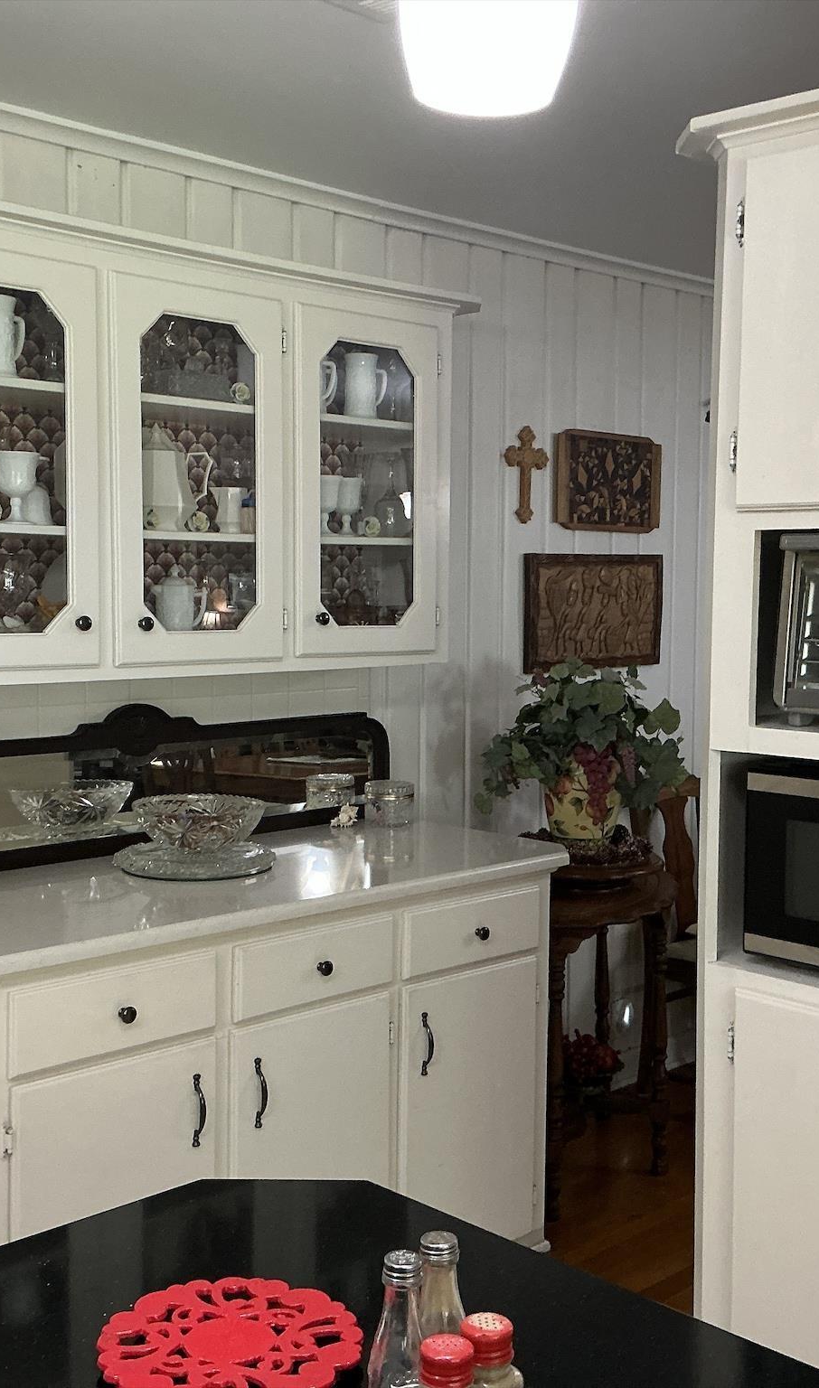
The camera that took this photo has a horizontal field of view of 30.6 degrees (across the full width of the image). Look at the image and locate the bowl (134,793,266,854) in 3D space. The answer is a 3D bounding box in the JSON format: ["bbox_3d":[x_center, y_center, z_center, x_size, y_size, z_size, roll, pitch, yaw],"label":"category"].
[{"bbox_3d":[-0.445,0.282,3.175,0.275,0.104,0.275,1,4,0],"label":"bowl"}]

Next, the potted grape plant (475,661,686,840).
[{"bbox_3d":[0.440,0.147,3.860,0.530,0.460,0.470,-4,6,-44],"label":"potted grape plant"}]

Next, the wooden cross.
[{"bbox_3d":[0.325,-0.607,4.151,0.180,0.270,0.020,-4,6,-44],"label":"wooden cross"}]

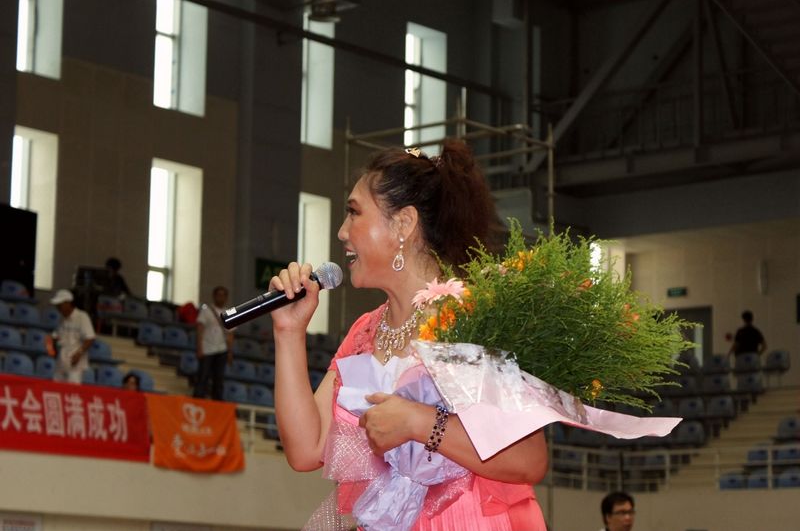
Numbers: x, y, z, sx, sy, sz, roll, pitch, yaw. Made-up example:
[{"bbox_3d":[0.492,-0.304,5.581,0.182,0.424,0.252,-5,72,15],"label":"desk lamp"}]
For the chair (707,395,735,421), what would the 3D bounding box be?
[{"bbox_3d":[4.780,2.132,34.900,0.430,0.360,0.420,-5,-11,33],"label":"chair"}]

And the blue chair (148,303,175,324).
[{"bbox_3d":[-3.186,0.685,31.511,0.400,0.340,0.440,-6,-11,38],"label":"blue chair"}]

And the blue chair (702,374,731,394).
[{"bbox_3d":[4.871,1.839,35.900,0.430,0.360,0.420,-5,-11,32],"label":"blue chair"}]

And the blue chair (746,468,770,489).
[{"bbox_3d":[5.068,3.056,32.700,0.430,0.360,0.420,-7,-12,40],"label":"blue chair"}]

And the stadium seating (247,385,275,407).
[{"bbox_3d":[-1.712,1.679,29.764,0.380,0.340,0.420,-6,-11,38],"label":"stadium seating"}]

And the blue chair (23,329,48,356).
[{"bbox_3d":[-4.491,0.973,29.100,0.420,0.360,0.430,-7,-13,41],"label":"blue chair"}]

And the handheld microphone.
[{"bbox_3d":[-0.208,0.055,4.150,0.230,0.050,0.050,-23,0,0],"label":"handheld microphone"}]

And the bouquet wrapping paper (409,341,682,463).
[{"bbox_3d":[0.246,0.229,3.920,0.430,0.210,0.250,1,-9,0],"label":"bouquet wrapping paper"}]

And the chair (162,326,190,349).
[{"bbox_3d":[-2.899,0.948,30.792,0.380,0.340,0.420,-6,-11,38],"label":"chair"}]

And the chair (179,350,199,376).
[{"bbox_3d":[-2.744,1.302,31.000,0.420,0.360,0.430,-7,-13,41],"label":"chair"}]

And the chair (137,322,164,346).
[{"bbox_3d":[-3.177,0.895,30.181,0.400,0.340,0.440,-6,-11,38],"label":"chair"}]

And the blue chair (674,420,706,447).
[{"bbox_3d":[4.162,2.393,33.531,0.420,0.340,0.380,-4,-10,30],"label":"blue chair"}]

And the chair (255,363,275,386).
[{"bbox_3d":[-1.682,1.463,31.040,0.380,0.340,0.420,-6,-11,38],"label":"chair"}]

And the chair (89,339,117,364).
[{"bbox_3d":[-3.775,1.105,29.800,0.420,0.360,0.430,-7,-13,41],"label":"chair"}]

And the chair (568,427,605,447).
[{"bbox_3d":[2.727,2.489,34.173,0.440,0.340,0.400,4,-9,-18],"label":"chair"}]

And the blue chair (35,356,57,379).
[{"bbox_3d":[-3.990,1.206,26.969,0.380,0.340,0.420,-6,-11,38],"label":"blue chair"}]

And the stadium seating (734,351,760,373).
[{"bbox_3d":[5.287,1.470,35.661,0.420,0.340,0.380,-4,-10,30],"label":"stadium seating"}]

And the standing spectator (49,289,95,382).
[{"bbox_3d":[-3.703,1.112,26.149,0.380,1.700,0.480,8,-12,-40],"label":"standing spectator"}]

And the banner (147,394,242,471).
[{"bbox_3d":[-2.361,1.945,27.000,0.100,0.860,1.340,-8,-13,43],"label":"banner"}]

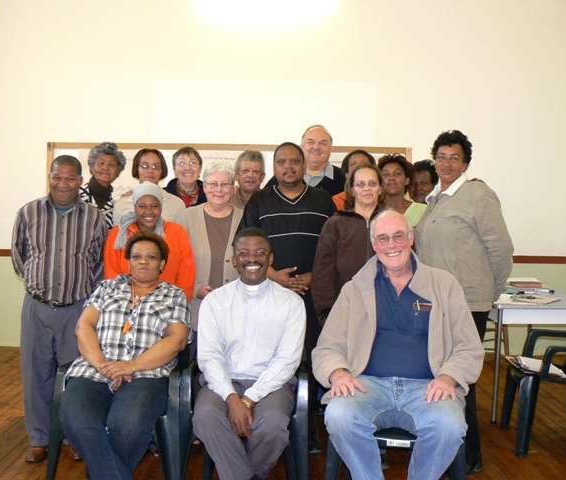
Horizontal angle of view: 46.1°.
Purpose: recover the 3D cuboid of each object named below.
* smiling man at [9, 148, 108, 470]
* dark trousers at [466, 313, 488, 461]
[{"bbox_3d":[-1.236,0.351,3.662,0.510,1.630,0.340,0,3,-7],"label":"smiling man"},{"bbox_3d":[0.881,0.671,3.424,0.400,0.960,0.320,3,4,42],"label":"dark trousers"}]

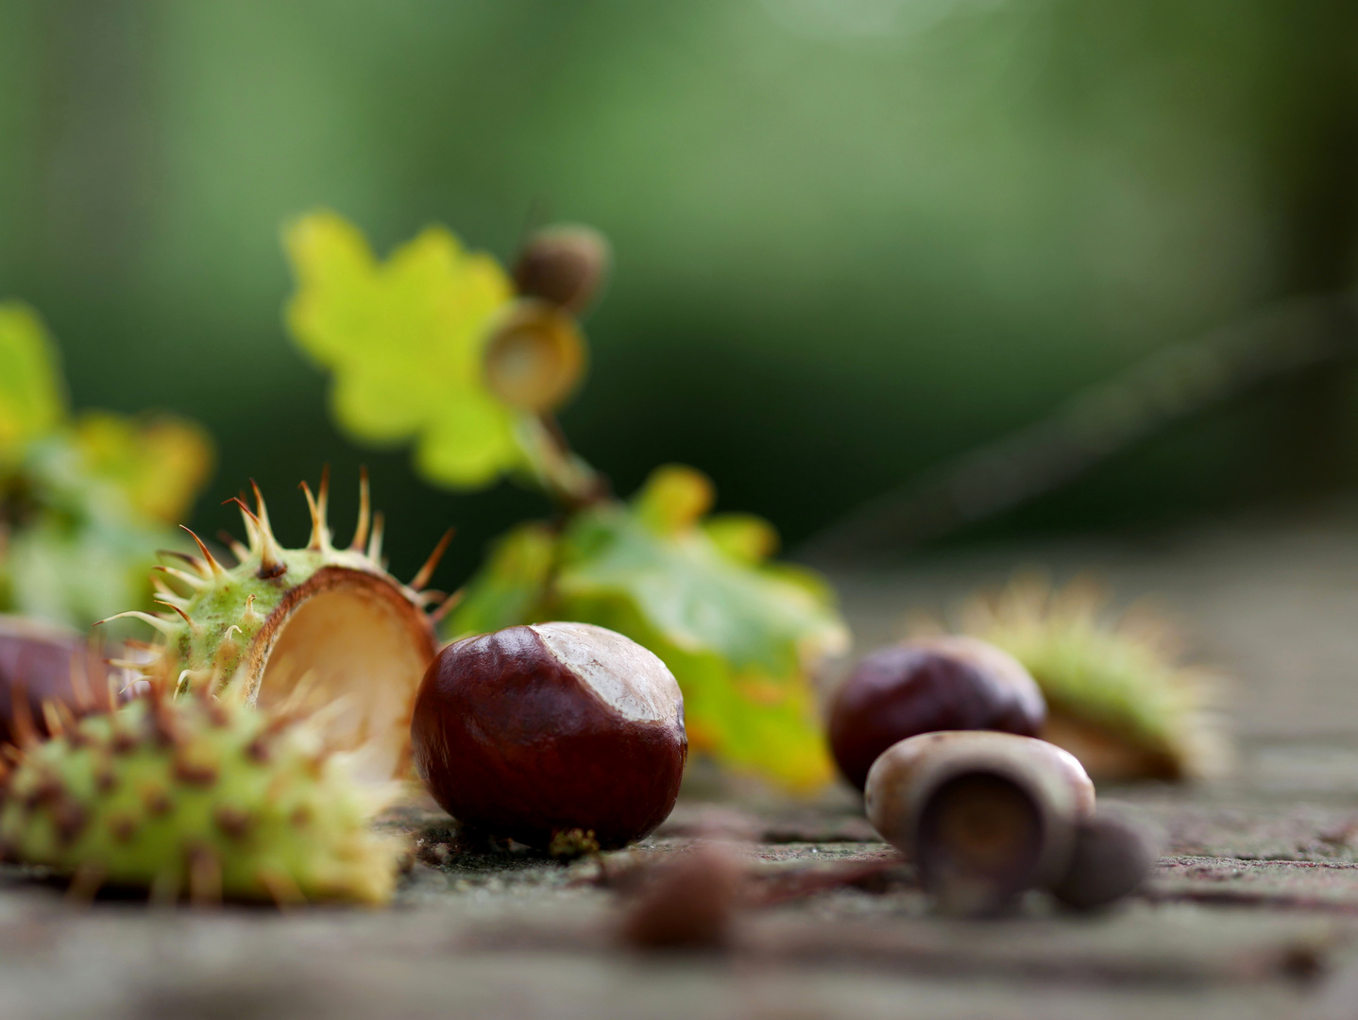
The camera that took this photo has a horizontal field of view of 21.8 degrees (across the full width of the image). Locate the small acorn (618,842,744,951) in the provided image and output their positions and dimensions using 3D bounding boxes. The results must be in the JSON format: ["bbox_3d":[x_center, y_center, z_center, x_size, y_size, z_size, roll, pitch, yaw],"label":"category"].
[{"bbox_3d":[0.000,0.038,0.350,0.012,0.011,0.012,0,0,0],"label":"small acorn"}]

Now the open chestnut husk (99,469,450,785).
[{"bbox_3d":[-0.051,0.018,0.447,0.043,0.045,0.034,0,1,-41],"label":"open chestnut husk"}]

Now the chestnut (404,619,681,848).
[{"bbox_3d":[-0.016,0.028,0.437,0.034,0.028,0.030,0,0,0],"label":"chestnut"}]

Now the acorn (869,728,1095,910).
[{"bbox_3d":[0.034,0.036,0.402,0.025,0.021,0.019,0,0,3],"label":"acorn"}]

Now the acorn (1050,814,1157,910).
[{"bbox_3d":[0.045,0.037,0.373,0.011,0.010,0.011,0,0,0],"label":"acorn"}]

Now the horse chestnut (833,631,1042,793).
[{"bbox_3d":[0.036,0.029,0.488,0.030,0.025,0.028,0,0,0],"label":"horse chestnut"}]

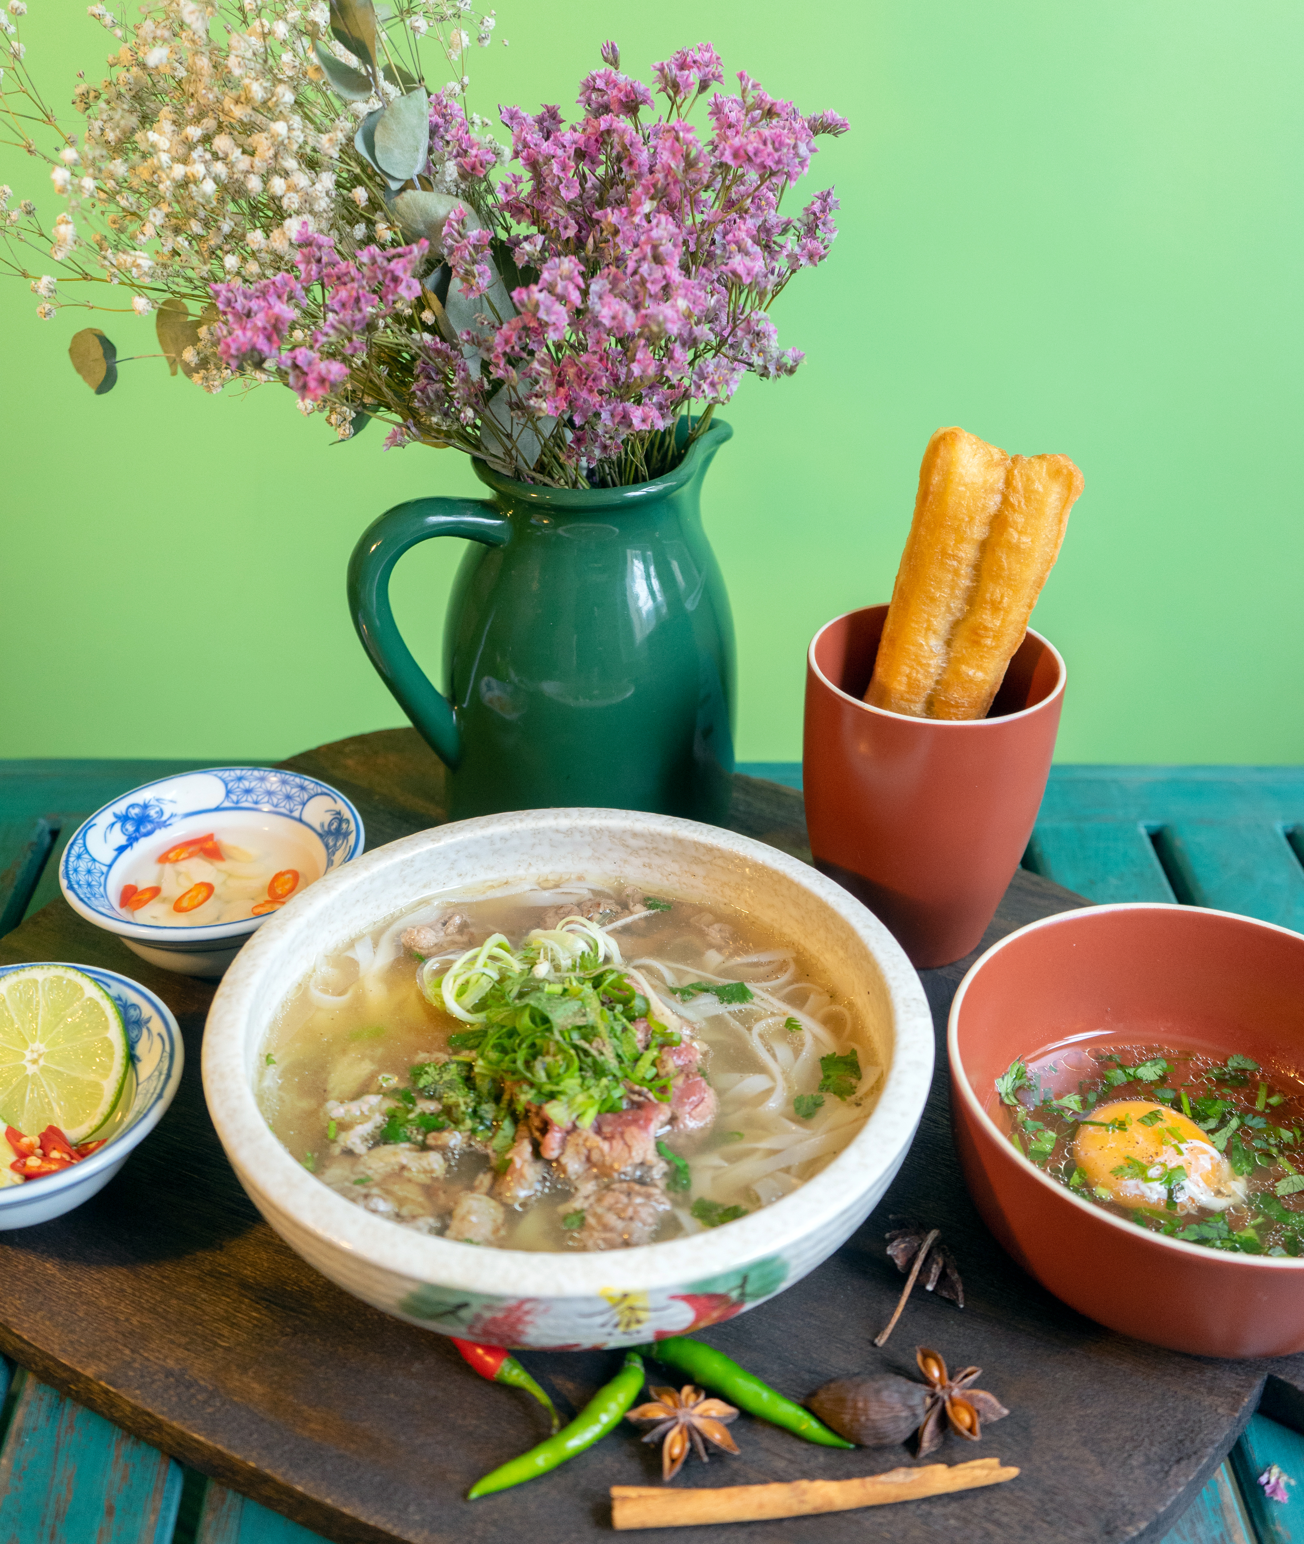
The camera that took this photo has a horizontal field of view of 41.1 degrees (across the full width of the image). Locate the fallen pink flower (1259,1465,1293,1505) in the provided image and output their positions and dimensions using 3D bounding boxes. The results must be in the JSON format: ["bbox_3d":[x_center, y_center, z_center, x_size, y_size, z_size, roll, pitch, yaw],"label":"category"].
[{"bbox_3d":[0.158,0.180,0.440,0.007,0.005,0.009,-4,34,-10],"label":"fallen pink flower"}]

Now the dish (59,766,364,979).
[{"bbox_3d":[-0.149,0.040,0.600,0.101,0.034,0.101,1,32,-1],"label":"dish"}]

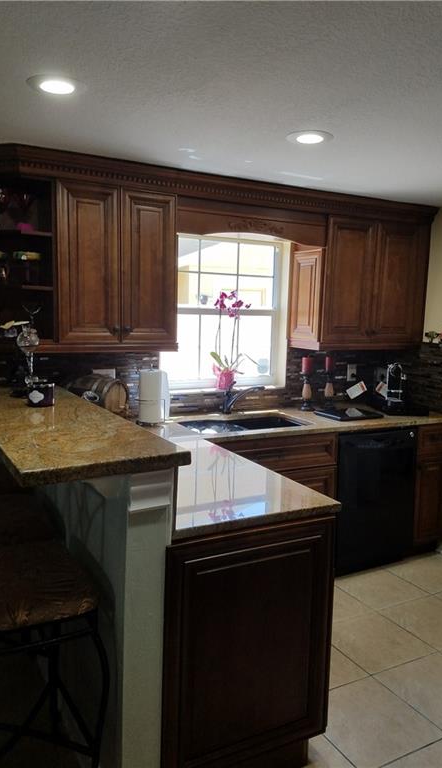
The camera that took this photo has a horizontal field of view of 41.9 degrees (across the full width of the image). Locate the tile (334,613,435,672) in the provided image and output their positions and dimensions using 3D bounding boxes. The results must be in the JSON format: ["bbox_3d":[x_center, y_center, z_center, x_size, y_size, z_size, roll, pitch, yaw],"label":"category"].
[{"bbox_3d":[0.726,1.216,2.733,0.406,0.010,0.406,-2,8,-28],"label":"tile"}]

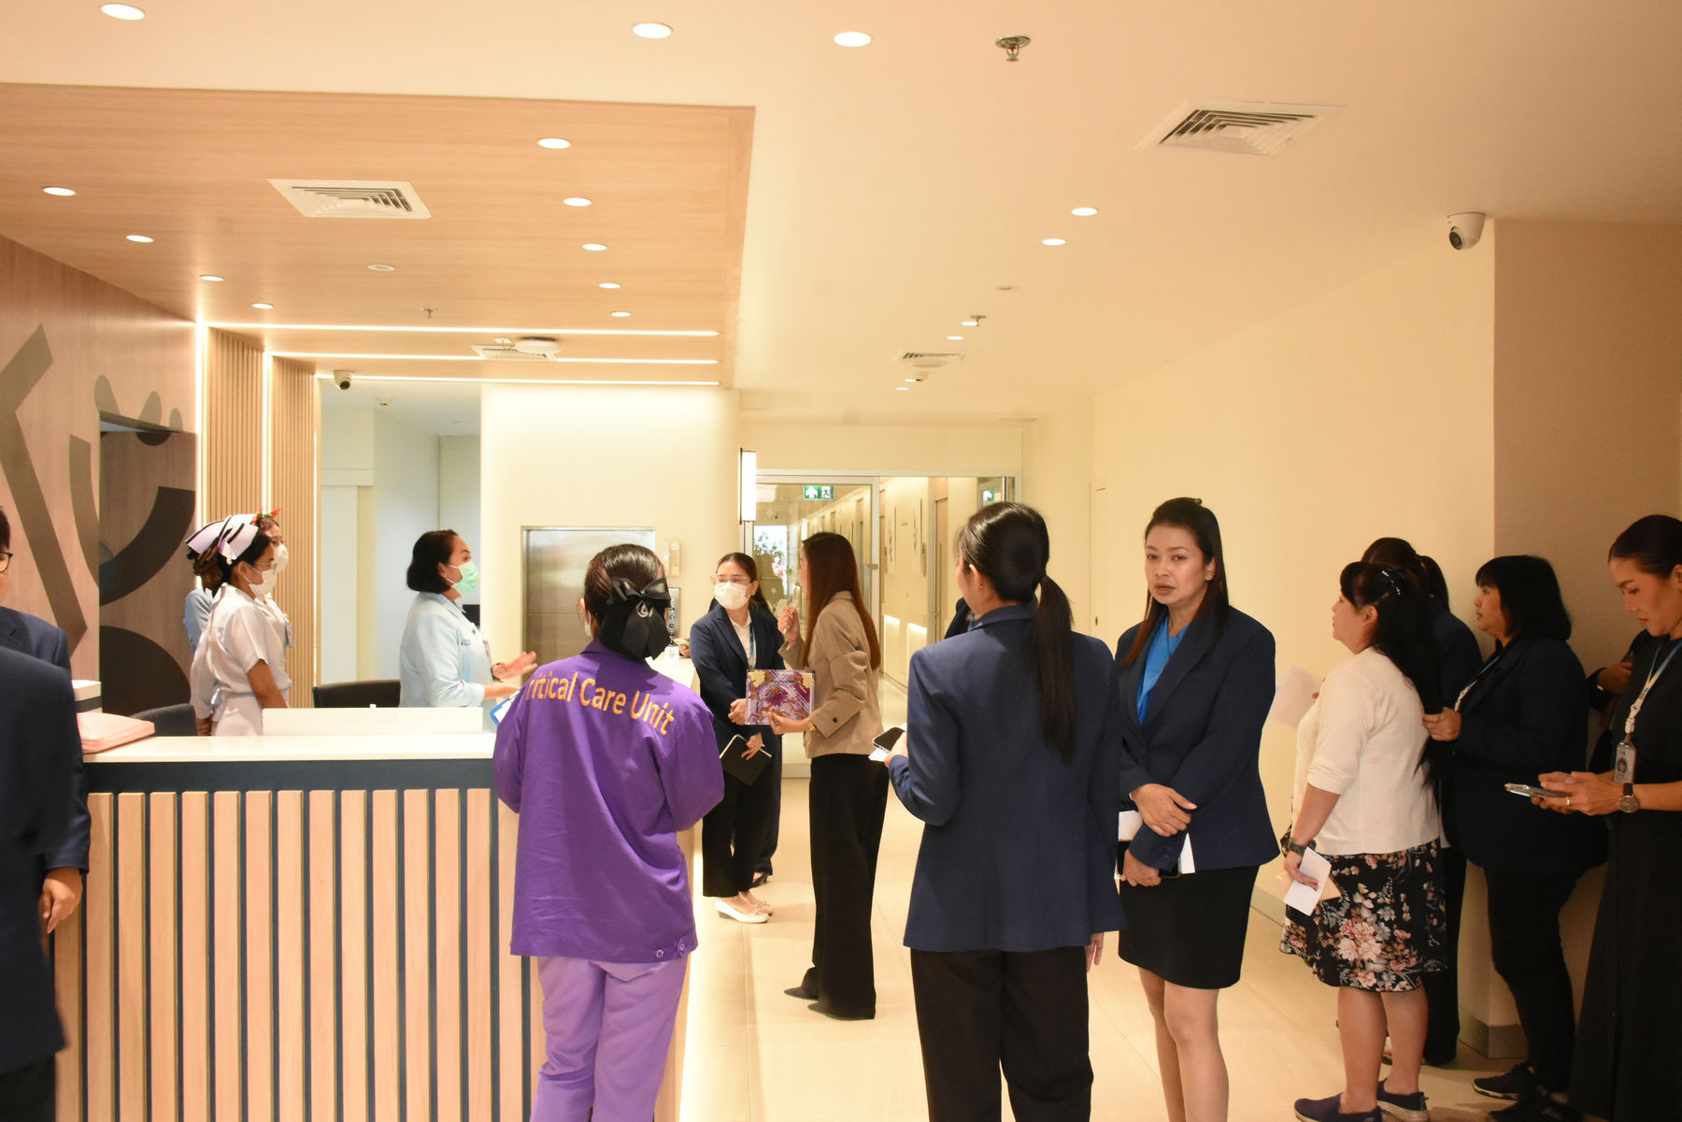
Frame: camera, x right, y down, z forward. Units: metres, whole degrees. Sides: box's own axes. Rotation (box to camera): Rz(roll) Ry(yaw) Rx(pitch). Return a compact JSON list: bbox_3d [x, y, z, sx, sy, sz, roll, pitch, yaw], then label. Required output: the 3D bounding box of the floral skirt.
[{"bbox_3d":[1.442,0.949,3.860,0.400,0.450,0.430,0,0,26],"label":"floral skirt"}]

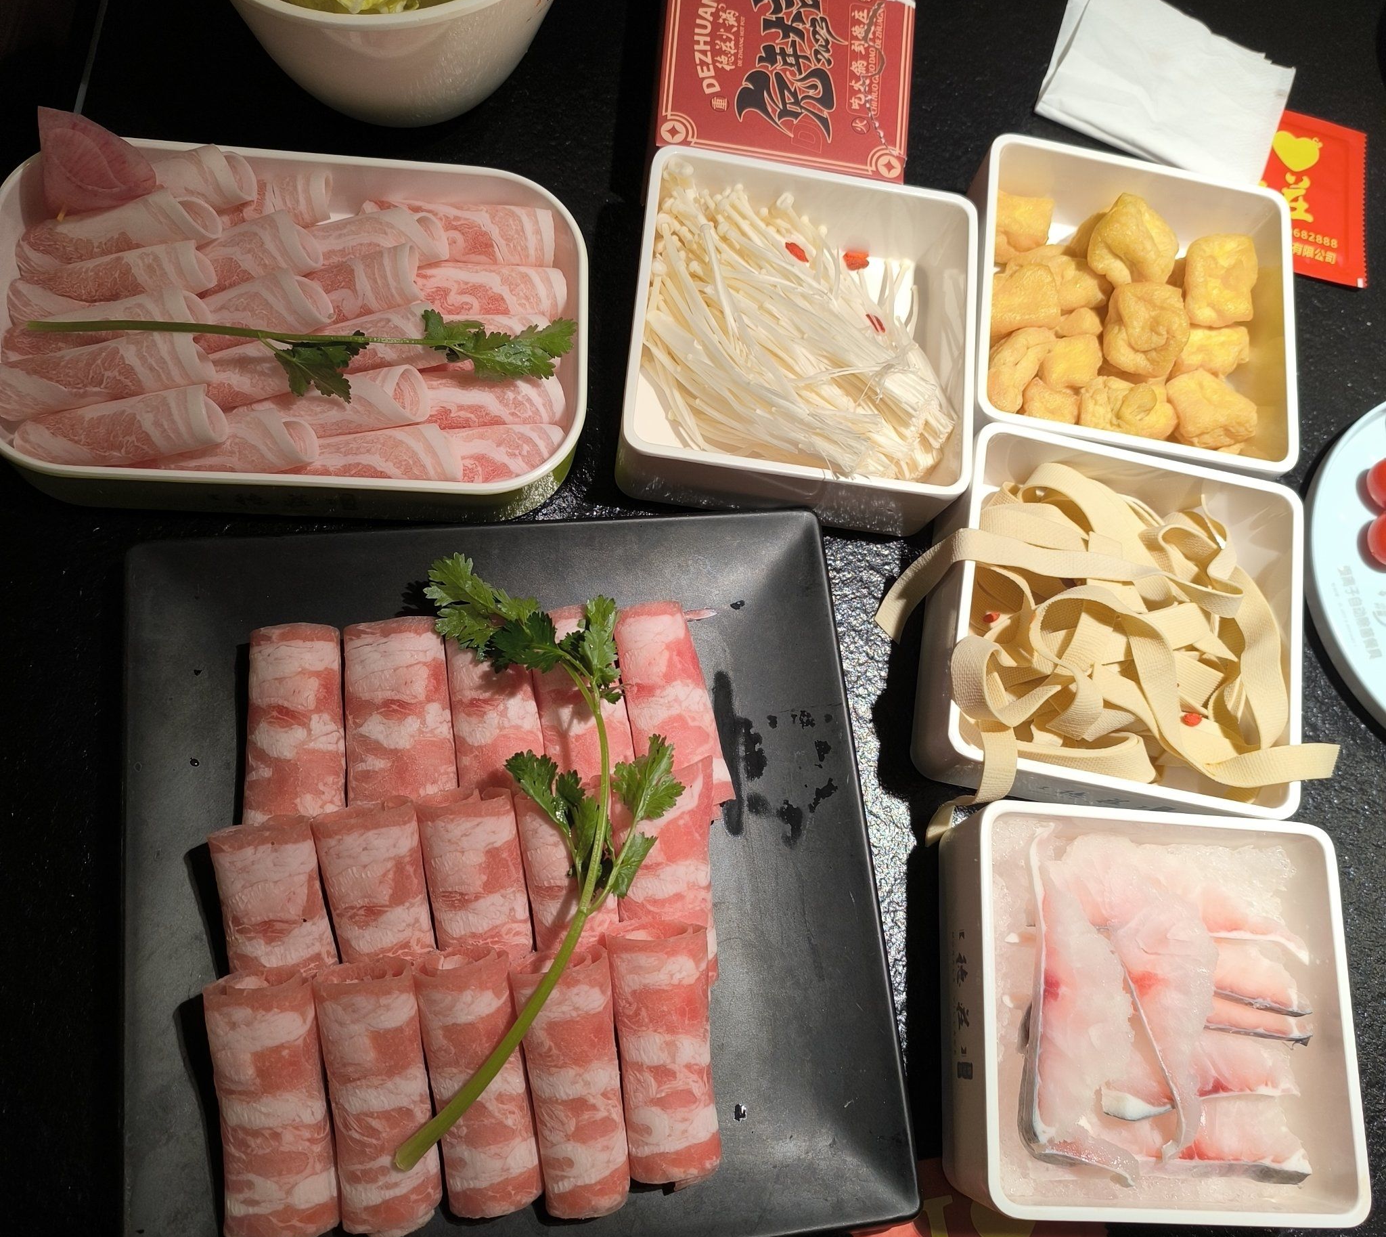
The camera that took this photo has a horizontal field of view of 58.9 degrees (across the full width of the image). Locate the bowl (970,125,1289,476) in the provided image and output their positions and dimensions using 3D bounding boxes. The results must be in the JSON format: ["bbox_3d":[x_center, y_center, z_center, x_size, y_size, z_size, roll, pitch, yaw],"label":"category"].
[{"bbox_3d":[0.190,-0.130,0.555,0.141,0.054,0.141,10,72,-6],"label":"bowl"}]

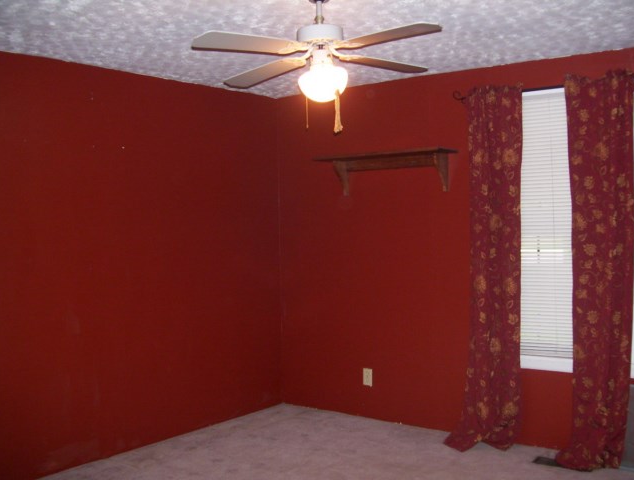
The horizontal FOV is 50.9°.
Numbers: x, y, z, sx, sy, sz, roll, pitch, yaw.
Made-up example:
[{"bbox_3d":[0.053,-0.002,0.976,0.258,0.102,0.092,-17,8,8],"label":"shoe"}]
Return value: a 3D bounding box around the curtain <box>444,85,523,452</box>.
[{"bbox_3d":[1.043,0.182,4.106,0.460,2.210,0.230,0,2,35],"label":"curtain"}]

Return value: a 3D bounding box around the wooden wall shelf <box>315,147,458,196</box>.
[{"bbox_3d":[0.452,-0.444,4.473,0.938,0.263,0.295,0,2,35],"label":"wooden wall shelf"}]

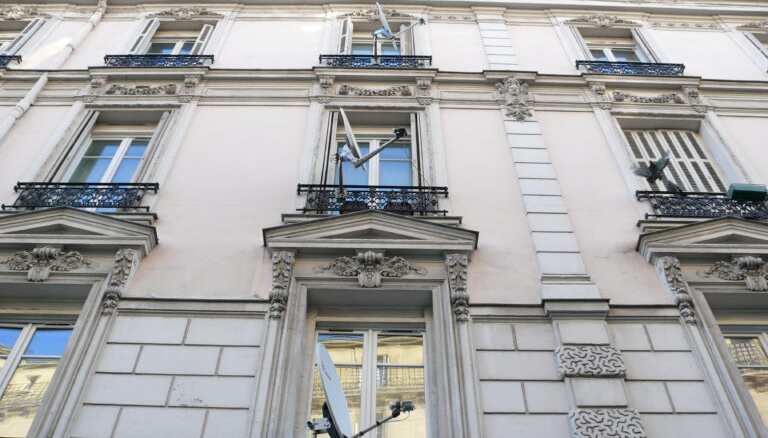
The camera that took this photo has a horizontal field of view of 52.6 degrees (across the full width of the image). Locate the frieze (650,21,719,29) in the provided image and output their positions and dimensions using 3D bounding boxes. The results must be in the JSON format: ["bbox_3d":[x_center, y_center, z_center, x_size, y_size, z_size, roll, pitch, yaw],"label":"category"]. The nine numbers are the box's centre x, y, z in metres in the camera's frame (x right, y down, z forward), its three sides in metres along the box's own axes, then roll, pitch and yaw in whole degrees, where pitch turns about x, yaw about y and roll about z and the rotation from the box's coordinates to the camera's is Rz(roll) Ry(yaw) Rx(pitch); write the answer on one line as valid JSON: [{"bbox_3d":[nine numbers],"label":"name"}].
[{"bbox_3d":[4.796,-3.092,12.422,1.056,0.299,0.060,1,-53,-1],"label":"frieze"}]

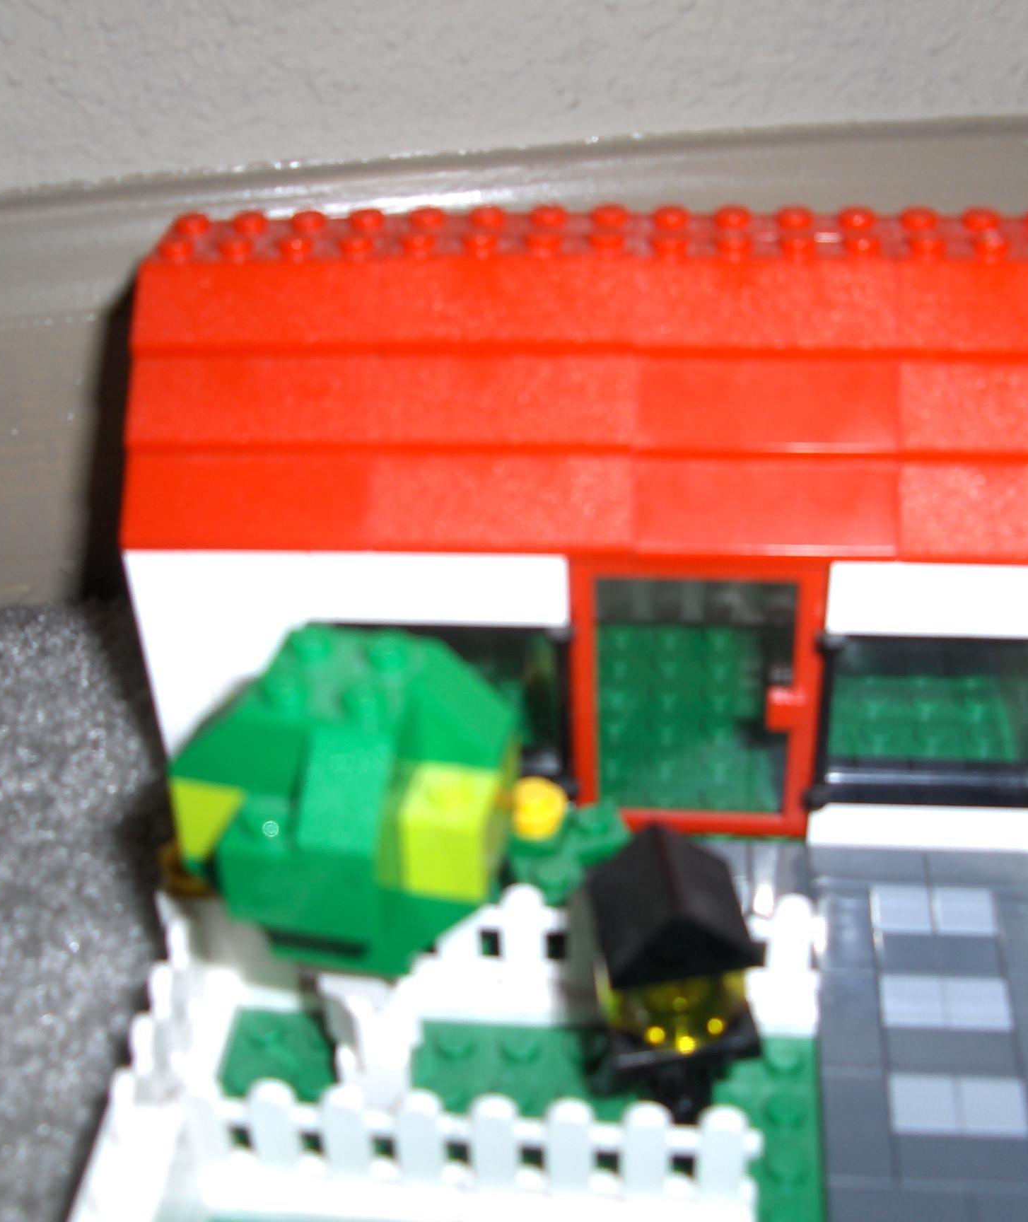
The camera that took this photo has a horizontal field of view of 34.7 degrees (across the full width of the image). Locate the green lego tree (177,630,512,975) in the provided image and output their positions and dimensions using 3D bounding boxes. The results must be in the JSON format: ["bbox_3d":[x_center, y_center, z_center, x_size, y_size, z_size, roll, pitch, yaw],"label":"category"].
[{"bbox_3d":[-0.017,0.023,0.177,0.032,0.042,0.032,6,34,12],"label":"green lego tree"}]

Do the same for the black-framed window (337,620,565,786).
[{"bbox_3d":[-0.008,0.011,0.221,0.032,0.029,0.009,1,33,4],"label":"black-framed window"}]

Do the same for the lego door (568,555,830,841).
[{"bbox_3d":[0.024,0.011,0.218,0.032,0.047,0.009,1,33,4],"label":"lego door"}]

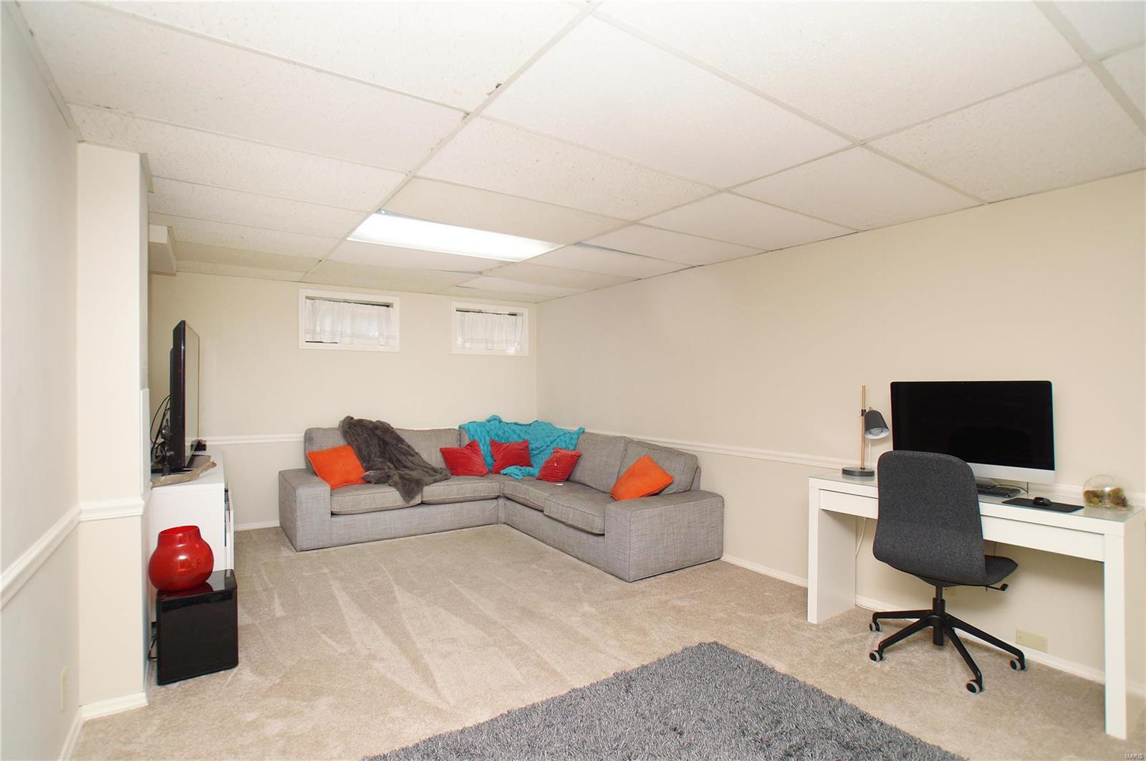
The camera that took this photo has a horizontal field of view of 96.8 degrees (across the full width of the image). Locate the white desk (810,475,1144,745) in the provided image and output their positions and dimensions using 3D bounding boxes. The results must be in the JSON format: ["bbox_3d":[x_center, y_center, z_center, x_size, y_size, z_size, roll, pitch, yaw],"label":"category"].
[{"bbox_3d":[1.799,0.914,2.434,0.415,0.785,1.190,0,-1,-38],"label":"white desk"}]

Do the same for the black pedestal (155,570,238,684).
[{"bbox_3d":[-1.725,1.127,2.371,0.285,0.360,0.295,0,-1,-32],"label":"black pedestal"}]

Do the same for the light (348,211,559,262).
[{"bbox_3d":[-0.713,-0.877,3.175,1.190,0.060,0.600,0,-1,-35],"label":"light"}]

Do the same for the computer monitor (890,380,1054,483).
[{"bbox_3d":[1.942,0.265,2.510,0.190,0.510,0.650,1,-1,-44],"label":"computer monitor"}]

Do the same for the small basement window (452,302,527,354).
[{"bbox_3d":[-0.855,-0.526,5.347,0.860,0.525,0.080,0,-1,-33],"label":"small basement window"}]

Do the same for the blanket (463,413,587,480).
[{"bbox_3d":[-0.473,0.571,4.883,1.150,0.530,0.750,0,-1,7],"label":"blanket"}]

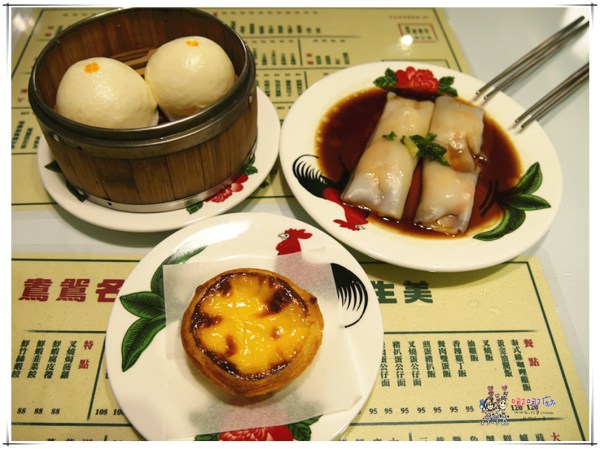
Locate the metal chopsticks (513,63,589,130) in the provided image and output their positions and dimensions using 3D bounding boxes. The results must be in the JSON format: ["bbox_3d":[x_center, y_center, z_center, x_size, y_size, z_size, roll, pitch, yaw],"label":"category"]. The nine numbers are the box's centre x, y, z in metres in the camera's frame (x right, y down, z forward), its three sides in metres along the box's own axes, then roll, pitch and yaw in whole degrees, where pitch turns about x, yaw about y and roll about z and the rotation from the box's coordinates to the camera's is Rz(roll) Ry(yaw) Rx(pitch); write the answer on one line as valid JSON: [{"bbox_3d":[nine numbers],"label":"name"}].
[{"bbox_3d":[0.258,-0.135,0.445,0.232,0.008,0.017,-34,63,-30],"label":"metal chopsticks"}]

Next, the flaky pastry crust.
[{"bbox_3d":[-0.028,0.065,0.291,0.081,0.030,0.074,1,56,-2],"label":"flaky pastry crust"}]

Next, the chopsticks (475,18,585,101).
[{"bbox_3d":[0.231,-0.164,0.464,0.017,0.008,0.232,40,56,22],"label":"chopsticks"}]

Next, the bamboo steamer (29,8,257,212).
[{"bbox_3d":[-0.112,-0.094,0.363,0.158,0.071,0.158,1,56,-2],"label":"bamboo steamer"}]

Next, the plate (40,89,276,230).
[{"bbox_3d":[-0.108,-0.066,0.389,0.184,0.021,0.184,1,56,-2],"label":"plate"}]

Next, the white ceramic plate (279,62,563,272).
[{"bbox_3d":[0.091,-0.051,0.386,0.215,0.025,0.215,1,56,-2],"label":"white ceramic plate"}]

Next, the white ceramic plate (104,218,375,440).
[{"bbox_3d":[-0.032,0.066,0.303,0.165,0.020,0.165,1,56,-2],"label":"white ceramic plate"}]

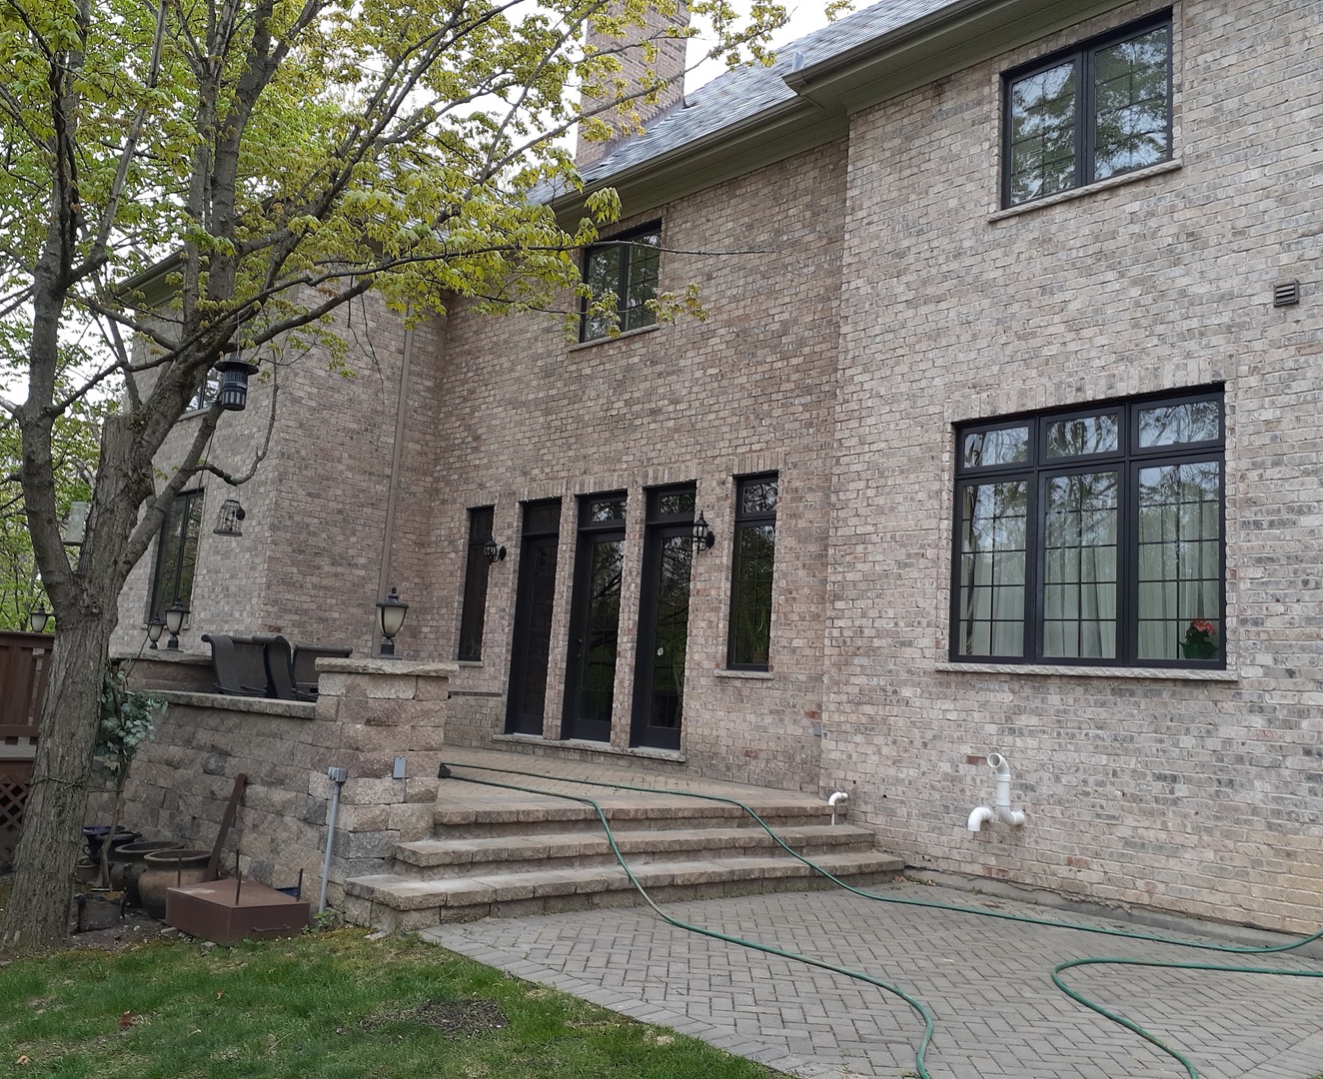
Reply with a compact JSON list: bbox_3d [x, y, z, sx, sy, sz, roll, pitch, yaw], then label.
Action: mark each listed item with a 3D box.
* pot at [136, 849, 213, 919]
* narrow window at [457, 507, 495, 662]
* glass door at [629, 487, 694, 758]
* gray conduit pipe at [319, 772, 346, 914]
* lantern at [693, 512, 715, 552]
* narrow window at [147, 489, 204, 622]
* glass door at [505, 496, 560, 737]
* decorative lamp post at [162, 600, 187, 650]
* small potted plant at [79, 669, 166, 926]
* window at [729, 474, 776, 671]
[{"bbox_3d":[-2.773,1.982,6.450,0.440,0.345,0.440,12,-11,-44],"label":"pot"},{"bbox_3d":[-2.282,0.566,14.300,0.120,1.950,0.580,11,-11,-44],"label":"narrow window"},{"bbox_3d":[0.073,0.794,11.882,0.140,2.790,0.800,12,-11,-44],"label":"glass door"},{"bbox_3d":[-1.879,1.706,6.314,0.090,0.790,0.090,12,-11,-44],"label":"gray conduit pipe"},{"bbox_3d":[0.425,-0.055,11.305,0.240,0.420,0.160,11,-11,-44],"label":"lantern"},{"bbox_3d":[-6.723,0.282,15.744,0.120,1.820,1.600,11,-11,-44],"label":"narrow window"},{"bbox_3d":[-1.485,0.917,13.459,0.140,2.800,0.800,12,-11,-44],"label":"glass door"},{"bbox_3d":[-3.981,0.705,9.200,0.200,0.430,0.200,11,-11,-44],"label":"decorative lamp post"},{"bbox_3d":[-2.876,1.362,5.950,0.390,1.350,0.400,11,-11,-44],"label":"small potted plant"},{"bbox_3d":[0.938,0.323,11.077,0.120,1.920,0.550,12,-11,-44],"label":"window"}]

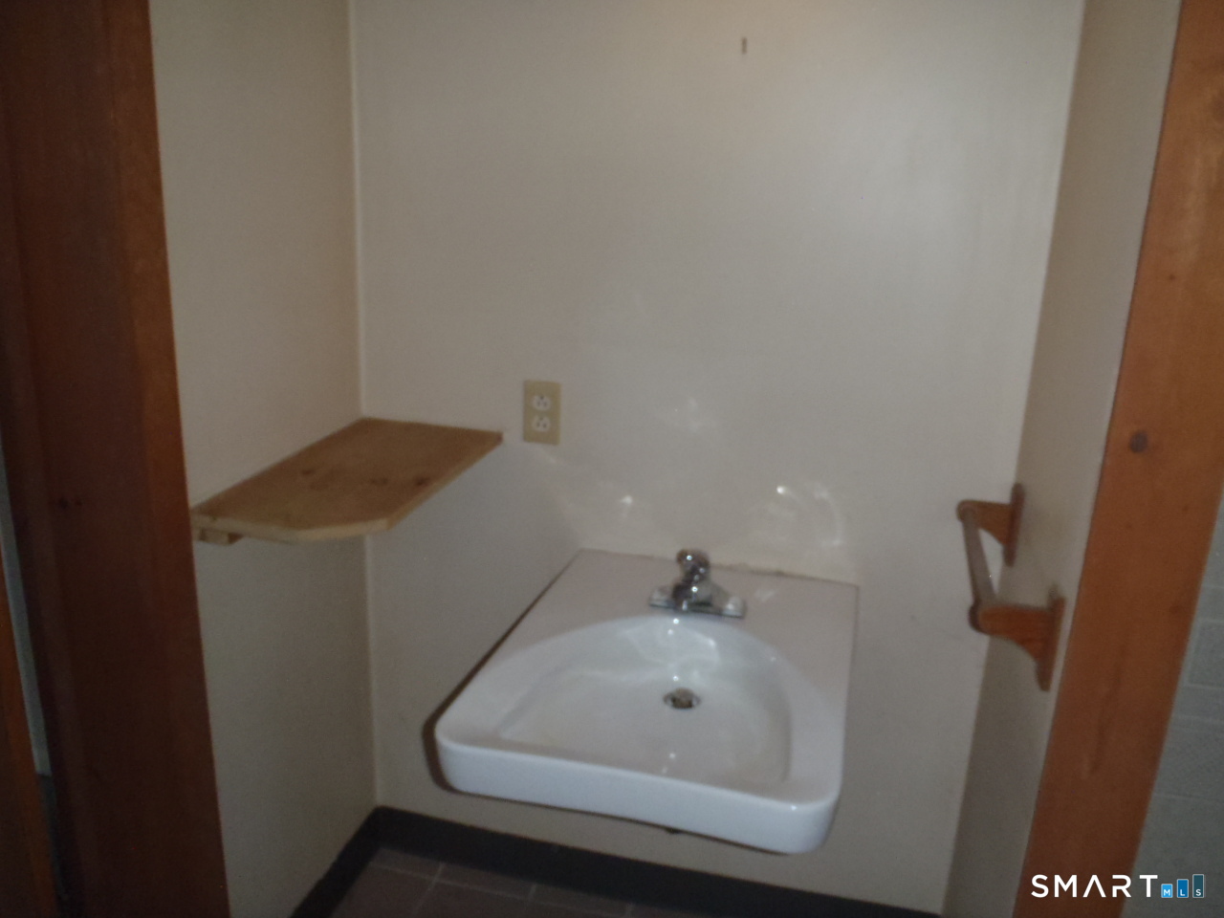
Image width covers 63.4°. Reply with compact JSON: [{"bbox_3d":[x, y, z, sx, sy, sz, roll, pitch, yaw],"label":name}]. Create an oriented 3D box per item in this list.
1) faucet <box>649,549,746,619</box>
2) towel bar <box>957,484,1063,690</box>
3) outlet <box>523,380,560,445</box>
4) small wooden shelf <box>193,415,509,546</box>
[{"bbox_3d":[0.133,0.199,1.565,0.157,0.118,0.165,6,17,13],"label":"faucet"},{"bbox_3d":[0.544,0.156,1.411,0.100,0.125,0.445,6,17,13],"label":"towel bar"},{"bbox_3d":[-0.128,-0.083,1.787,0.070,0.115,0.008,6,17,13],"label":"outlet"},{"bbox_3d":[-0.400,0.029,1.588,0.280,0.035,0.569,6,17,13],"label":"small wooden shelf"}]

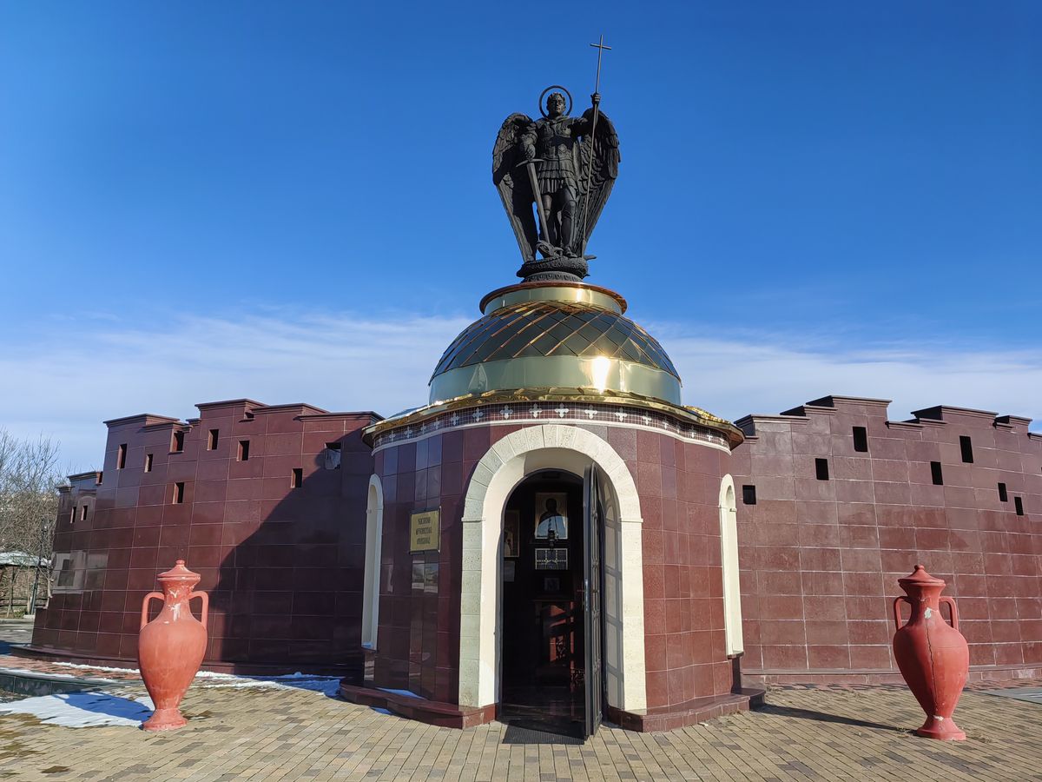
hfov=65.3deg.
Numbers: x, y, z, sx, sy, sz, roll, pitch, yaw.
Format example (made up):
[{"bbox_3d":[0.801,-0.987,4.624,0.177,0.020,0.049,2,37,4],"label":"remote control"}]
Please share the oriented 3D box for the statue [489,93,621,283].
[{"bbox_3d":[0.470,-2.679,10.715,1.703,2.995,0.950,0,-14,3],"label":"statue"}]

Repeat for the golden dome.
[{"bbox_3d":[0.400,-0.424,10.165,3.089,1.354,3.089,0,-14,3],"label":"golden dome"}]

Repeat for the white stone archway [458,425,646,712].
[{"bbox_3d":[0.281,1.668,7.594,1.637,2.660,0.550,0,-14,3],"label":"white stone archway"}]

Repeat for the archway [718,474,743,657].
[{"bbox_3d":[2.076,1.791,8.536,0.250,1.838,0.550,-8,-16,31],"label":"archway"}]

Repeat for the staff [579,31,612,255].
[{"bbox_3d":[0.950,-3.294,10.724,0.290,3.237,0.060,5,-14,4],"label":"staff"}]

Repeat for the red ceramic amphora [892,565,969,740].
[{"bbox_3d":[3.385,2.157,6.786,0.580,1.369,0.560,0,-14,0],"label":"red ceramic amphora"}]

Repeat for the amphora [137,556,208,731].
[{"bbox_3d":[-2.992,2.164,7.013,0.570,1.377,0.550,0,-14,0],"label":"amphora"}]

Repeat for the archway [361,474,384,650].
[{"bbox_3d":[-1.441,1.788,8.625,0.250,1.809,0.550,8,-16,-28],"label":"archway"}]

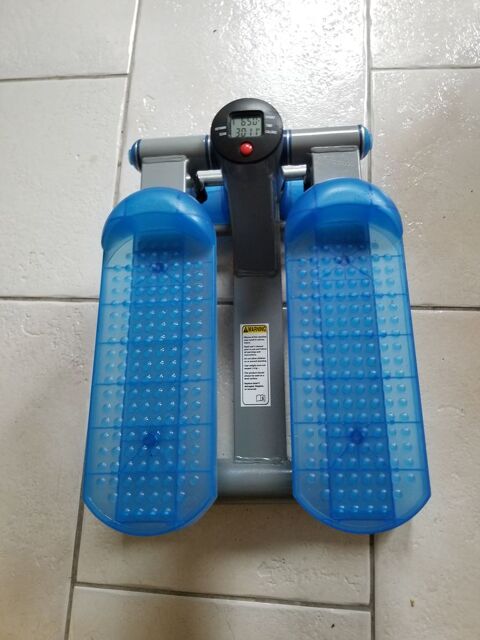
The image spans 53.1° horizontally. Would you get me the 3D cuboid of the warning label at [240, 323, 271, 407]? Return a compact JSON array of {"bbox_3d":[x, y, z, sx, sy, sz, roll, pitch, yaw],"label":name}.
[{"bbox_3d":[0.019,0.056,0.592,0.035,0.002,0.102,-2,77,5],"label":"warning label"}]

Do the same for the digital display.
[{"bbox_3d":[0.006,-0.188,0.465,0.033,0.005,0.026,-2,91,5],"label":"digital display"}]

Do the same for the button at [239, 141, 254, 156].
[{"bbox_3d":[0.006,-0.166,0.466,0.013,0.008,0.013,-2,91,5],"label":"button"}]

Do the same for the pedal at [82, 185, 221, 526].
[{"bbox_3d":[-0.084,0.027,0.459,0.119,0.056,0.327,-2,75,5],"label":"pedal"}]

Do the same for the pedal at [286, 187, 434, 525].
[{"bbox_3d":[0.104,0.021,0.443,0.119,0.056,0.323,-2,75,5],"label":"pedal"}]

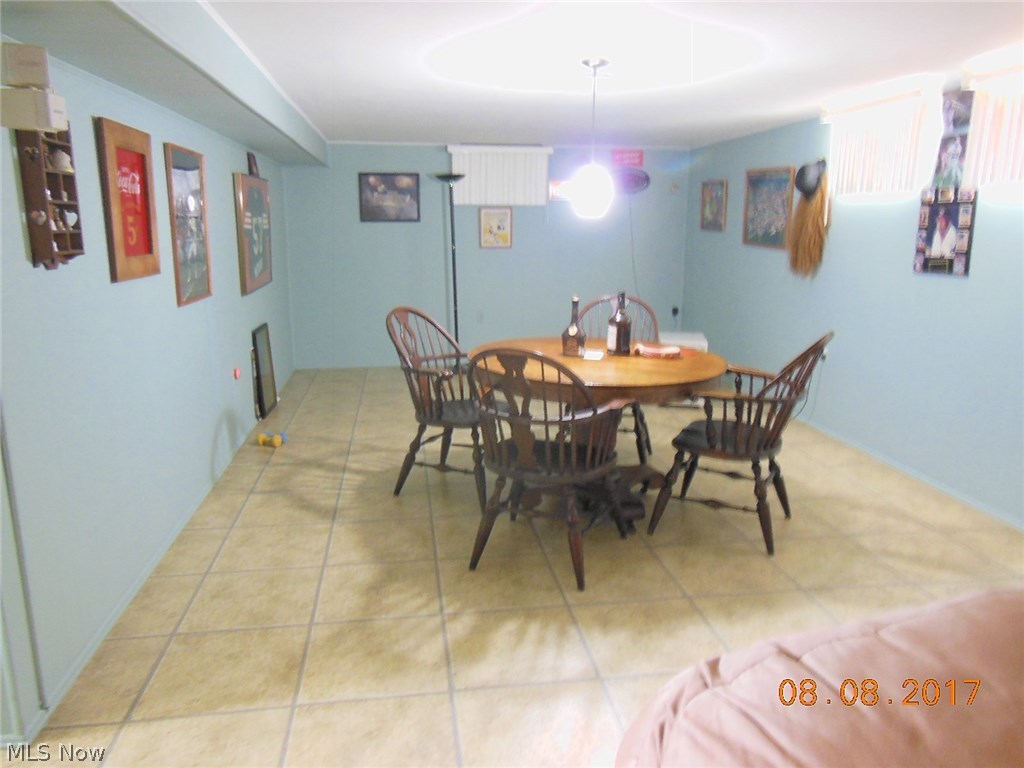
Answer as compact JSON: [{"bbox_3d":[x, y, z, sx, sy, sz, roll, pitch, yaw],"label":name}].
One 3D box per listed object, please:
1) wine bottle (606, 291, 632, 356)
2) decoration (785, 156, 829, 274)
[{"bbox_3d":[0.540,-0.309,3.705,0.114,0.307,0.114,3,13,11],"label":"wine bottle"},{"bbox_3d":[1.984,-1.106,4.971,0.188,0.762,0.247,-2,13,-8],"label":"decoration"}]

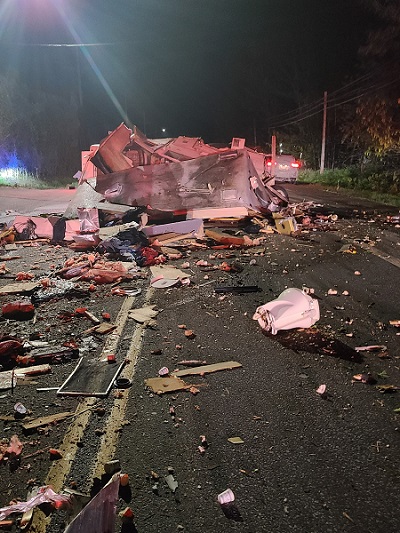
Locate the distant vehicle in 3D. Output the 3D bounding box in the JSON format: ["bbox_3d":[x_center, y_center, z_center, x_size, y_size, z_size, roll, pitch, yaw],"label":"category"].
[{"bbox_3d":[5.309,-6.608,26.791,1.920,1.750,4.600,0,15,5],"label":"distant vehicle"}]

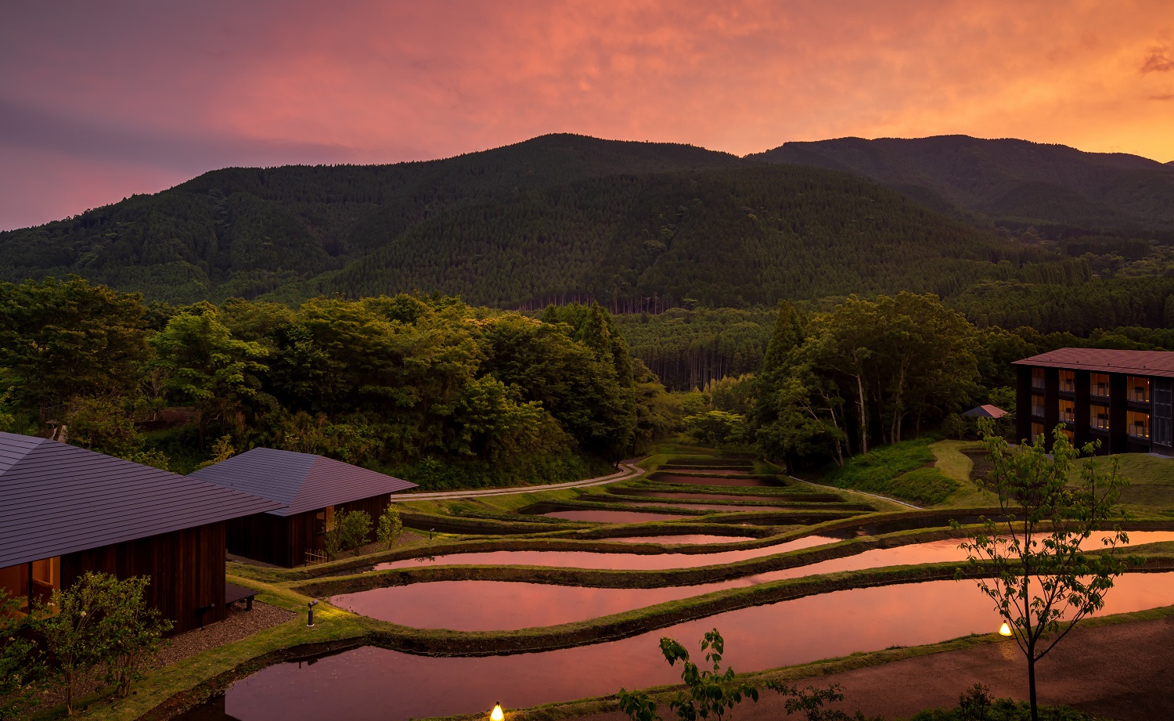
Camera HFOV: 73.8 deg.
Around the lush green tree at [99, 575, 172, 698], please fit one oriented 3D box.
[{"bbox_3d":[-9.296,5.685,16.100,1.400,2.500,1.400,-1,1,-30],"label":"lush green tree"}]

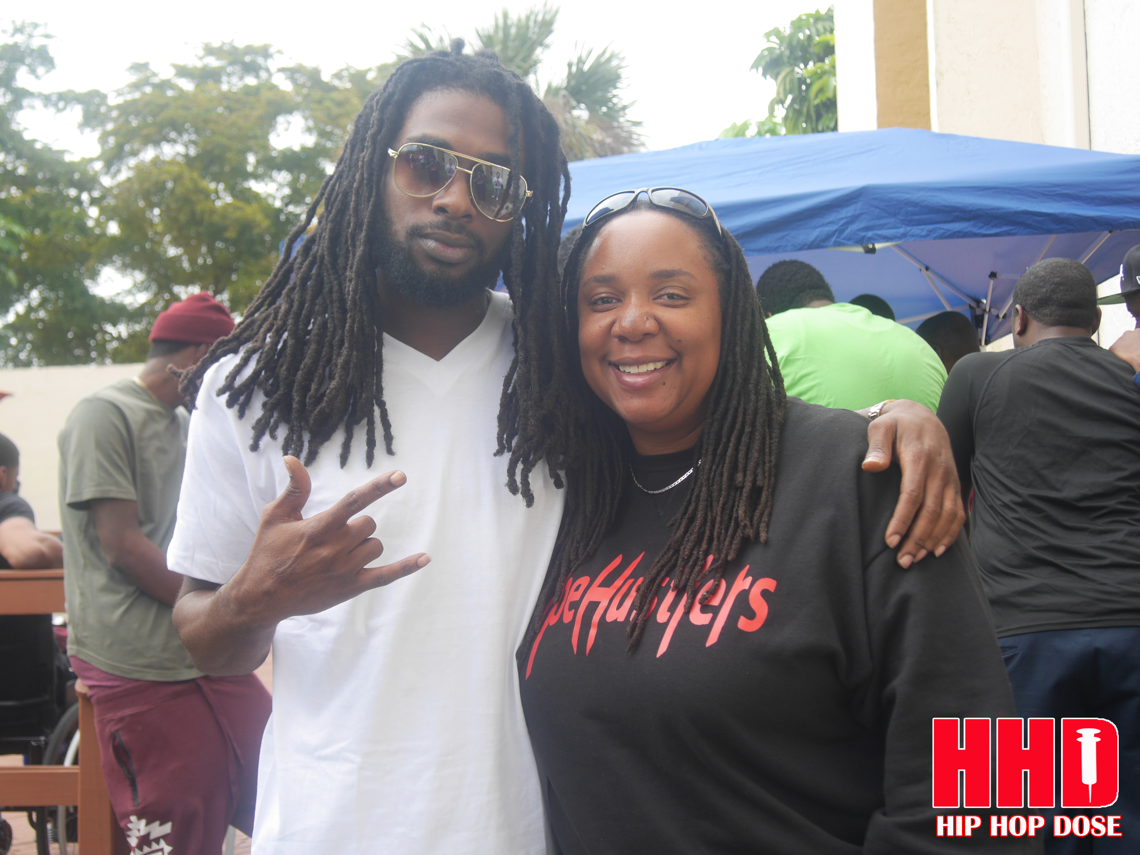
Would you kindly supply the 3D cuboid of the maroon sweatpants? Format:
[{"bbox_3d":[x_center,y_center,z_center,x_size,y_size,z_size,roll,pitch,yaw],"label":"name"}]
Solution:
[{"bbox_3d":[-0.840,1.000,2.860,0.440,0.920,0.420,-3,-4,25],"label":"maroon sweatpants"}]

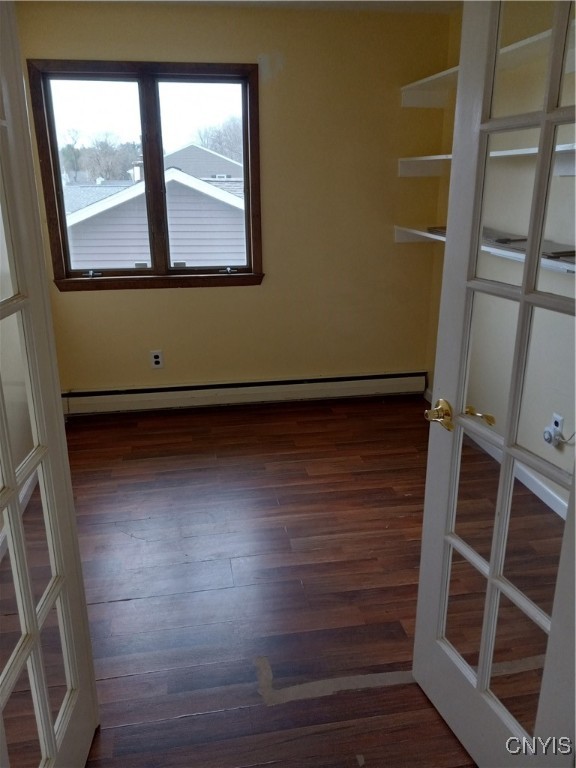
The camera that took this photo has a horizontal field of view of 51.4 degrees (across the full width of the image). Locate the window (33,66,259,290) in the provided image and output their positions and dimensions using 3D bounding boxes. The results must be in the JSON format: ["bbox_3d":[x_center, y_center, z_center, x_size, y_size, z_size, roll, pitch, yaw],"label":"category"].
[{"bbox_3d":[-0.804,-1.224,3.618,1.295,1.284,0.085,-3,18,-9],"label":"window"}]

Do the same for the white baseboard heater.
[{"bbox_3d":[-0.237,0.073,4.062,2.480,0.167,0.070,-3,18,-9],"label":"white baseboard heater"}]

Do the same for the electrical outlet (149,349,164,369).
[{"bbox_3d":[-0.857,-0.156,3.918,0.072,0.116,0.010,-3,18,-9],"label":"electrical outlet"}]

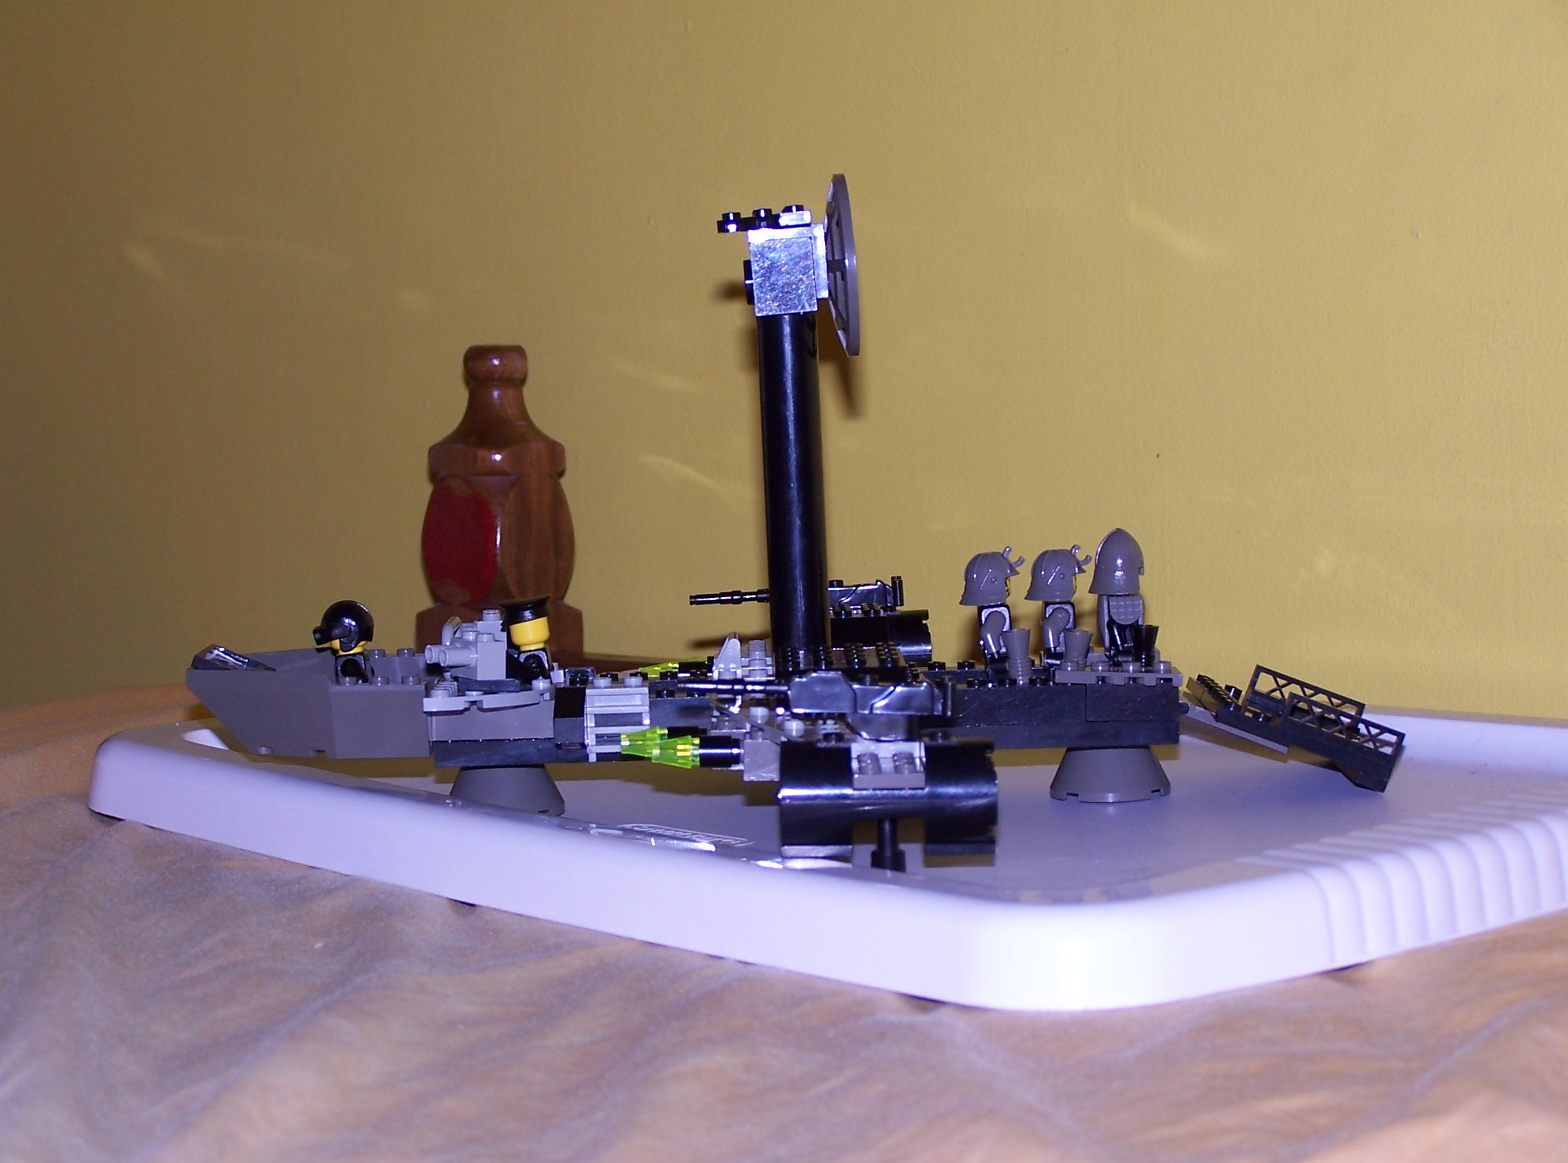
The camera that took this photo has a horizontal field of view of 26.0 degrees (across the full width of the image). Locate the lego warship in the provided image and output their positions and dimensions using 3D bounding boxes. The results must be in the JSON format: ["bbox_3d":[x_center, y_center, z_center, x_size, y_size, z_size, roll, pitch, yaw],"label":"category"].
[{"bbox_3d":[0.002,-0.024,0.896,0.316,0.166,0.290,-2,6,-1],"label":"lego warship"}]

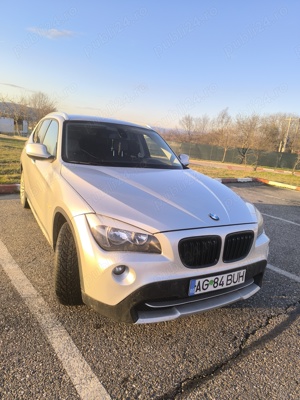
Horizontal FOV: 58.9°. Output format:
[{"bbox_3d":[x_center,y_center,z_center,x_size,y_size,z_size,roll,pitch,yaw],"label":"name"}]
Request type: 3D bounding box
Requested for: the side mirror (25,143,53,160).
[{"bbox_3d":[-1.107,-0.485,2.643,0.250,0.170,0.160,-1,15,-30],"label":"side mirror"}]

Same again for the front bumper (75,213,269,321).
[{"bbox_3d":[0.333,0.446,2.011,1.760,0.660,0.570,-1,15,-30],"label":"front bumper"}]

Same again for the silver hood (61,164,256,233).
[{"bbox_3d":[0.131,-0.076,2.335,1.500,0.240,1.360,-1,21,-30],"label":"silver hood"}]

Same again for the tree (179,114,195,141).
[{"bbox_3d":[5.771,-10.673,42.648,2.700,5.700,2.700,8,13,6],"label":"tree"}]

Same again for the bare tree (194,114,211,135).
[{"bbox_3d":[8.718,-11.391,45.705,2.900,6.200,2.900,8,13,9],"label":"bare tree"}]

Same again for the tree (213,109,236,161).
[{"bbox_3d":[6.644,-5.894,24.545,2.300,4.800,2.300,10,13,13],"label":"tree"}]

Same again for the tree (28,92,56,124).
[{"bbox_3d":[-14.889,-11.589,36.682,4.000,6.000,4.000,1,14,-22],"label":"tree"}]

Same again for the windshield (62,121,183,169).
[{"bbox_3d":[-0.300,-0.620,3.051,1.420,0.170,0.840,-1,51,-30],"label":"windshield"}]

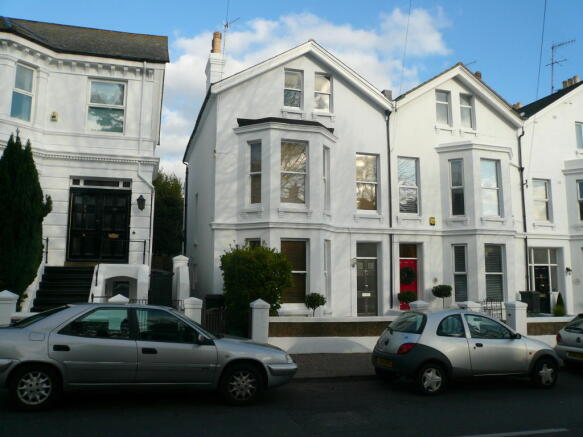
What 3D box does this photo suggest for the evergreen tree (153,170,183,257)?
[{"bbox_3d":[-6.936,0.842,25.696,2.300,6.940,2.300,2,-8,-13],"label":"evergreen tree"}]

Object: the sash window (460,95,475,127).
[{"bbox_3d":[6.948,-4.221,18.584,0.670,1.395,0.200,2,-7,-16],"label":"sash window"}]

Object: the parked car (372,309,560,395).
[{"bbox_3d":[3.389,2.486,9.153,3.620,1.390,1.660,4,-8,-17],"label":"parked car"}]

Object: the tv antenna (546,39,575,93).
[{"bbox_3d":[13.032,-7.393,22.812,1.250,2.510,0.500,-6,-9,43],"label":"tv antenna"}]

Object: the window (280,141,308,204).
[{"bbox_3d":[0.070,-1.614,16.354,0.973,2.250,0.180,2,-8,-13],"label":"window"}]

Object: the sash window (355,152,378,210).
[{"bbox_3d":[2.856,-1.384,17.863,0.933,2.223,0.180,2,-8,-13],"label":"sash window"}]

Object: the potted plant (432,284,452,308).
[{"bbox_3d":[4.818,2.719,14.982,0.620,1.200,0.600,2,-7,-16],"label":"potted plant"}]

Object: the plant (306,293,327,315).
[{"bbox_3d":[0.671,2.688,13.172,0.600,1.200,0.600,2,-7,-16],"label":"plant"}]

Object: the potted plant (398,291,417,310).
[{"bbox_3d":[4.067,2.909,16.484,0.600,0.741,0.600,2,-8,-13],"label":"potted plant"}]

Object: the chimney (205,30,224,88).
[{"bbox_3d":[-3.032,-5.885,18.715,0.520,2.450,1.250,2,-7,-16],"label":"chimney"}]

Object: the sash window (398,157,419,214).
[{"bbox_3d":[4.513,-1.278,18.253,0.886,2.271,0.180,2,-8,-13],"label":"sash window"}]

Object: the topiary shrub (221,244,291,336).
[{"bbox_3d":[-0.976,2.041,13.190,1.900,2.515,1.900,2,-8,-13],"label":"topiary shrub"}]

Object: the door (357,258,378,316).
[{"bbox_3d":[2.676,2.462,16.640,0.860,2.050,0.140,2,-7,-16],"label":"door"}]

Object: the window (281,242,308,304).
[{"bbox_3d":[0.115,1.686,15.008,0.930,2.072,0.250,2,-7,-16],"label":"window"}]

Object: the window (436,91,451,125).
[{"bbox_3d":[5.907,-4.299,18.289,0.648,1.393,0.200,2,-7,-16],"label":"window"}]

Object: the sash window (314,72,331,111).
[{"bbox_3d":[1.171,-4.818,17.903,0.690,1.530,0.180,2,-8,-13],"label":"sash window"}]

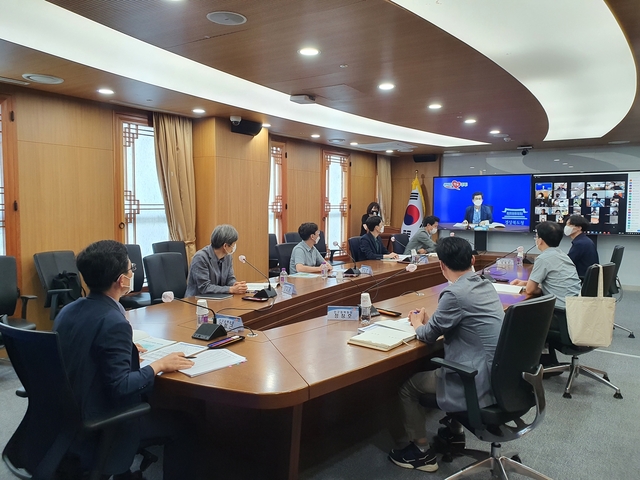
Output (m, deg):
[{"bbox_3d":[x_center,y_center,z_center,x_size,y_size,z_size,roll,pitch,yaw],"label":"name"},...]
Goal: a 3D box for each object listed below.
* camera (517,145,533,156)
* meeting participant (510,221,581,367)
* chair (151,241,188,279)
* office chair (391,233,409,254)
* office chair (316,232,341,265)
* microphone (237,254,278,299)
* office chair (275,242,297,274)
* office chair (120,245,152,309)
[{"bbox_3d":[4.001,-1.751,9.406,0.280,0.230,0.220,2,4,32],"label":"camera"},{"bbox_3d":[1.910,0.516,4.049,0.560,1.340,0.740,-4,6,-43],"label":"meeting participant"},{"bbox_3d":[-1.691,0.557,5.879,0.620,1.000,0.620,3,5,37],"label":"chair"},{"bbox_3d":[1.525,0.428,7.839,0.620,1.000,0.620,2,4,32],"label":"office chair"},{"bbox_3d":[0.110,0.373,8.251,0.660,1.010,0.650,3,5,32],"label":"office chair"},{"bbox_3d":[-0.563,0.302,4.150,0.380,0.320,0.140,3,5,34],"label":"microphone"},{"bbox_3d":[-0.165,0.553,5.942,0.640,1.030,0.640,3,5,34],"label":"office chair"},{"bbox_3d":[-2.070,0.583,5.515,0.640,1.030,0.640,3,5,34],"label":"office chair"}]

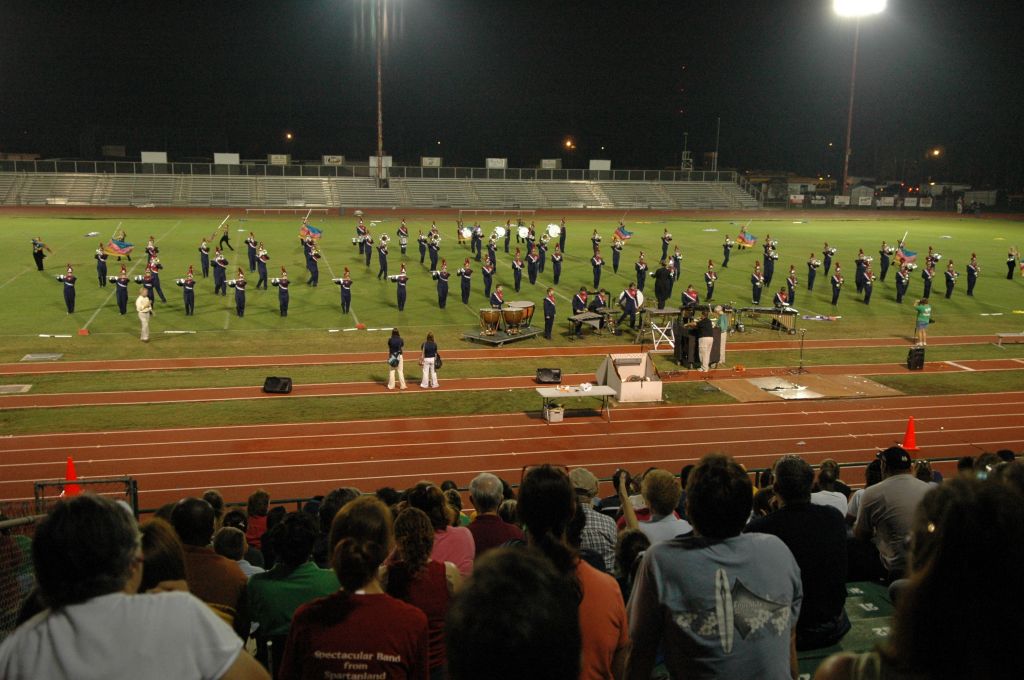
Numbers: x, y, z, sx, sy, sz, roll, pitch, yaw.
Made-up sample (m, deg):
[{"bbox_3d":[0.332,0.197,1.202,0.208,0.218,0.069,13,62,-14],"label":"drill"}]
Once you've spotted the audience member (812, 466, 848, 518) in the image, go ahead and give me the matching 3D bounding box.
[{"bbox_3d":[2.745,1.682,8.711,0.480,1.200,0.700,-1,12,-14],"label":"audience member"}]

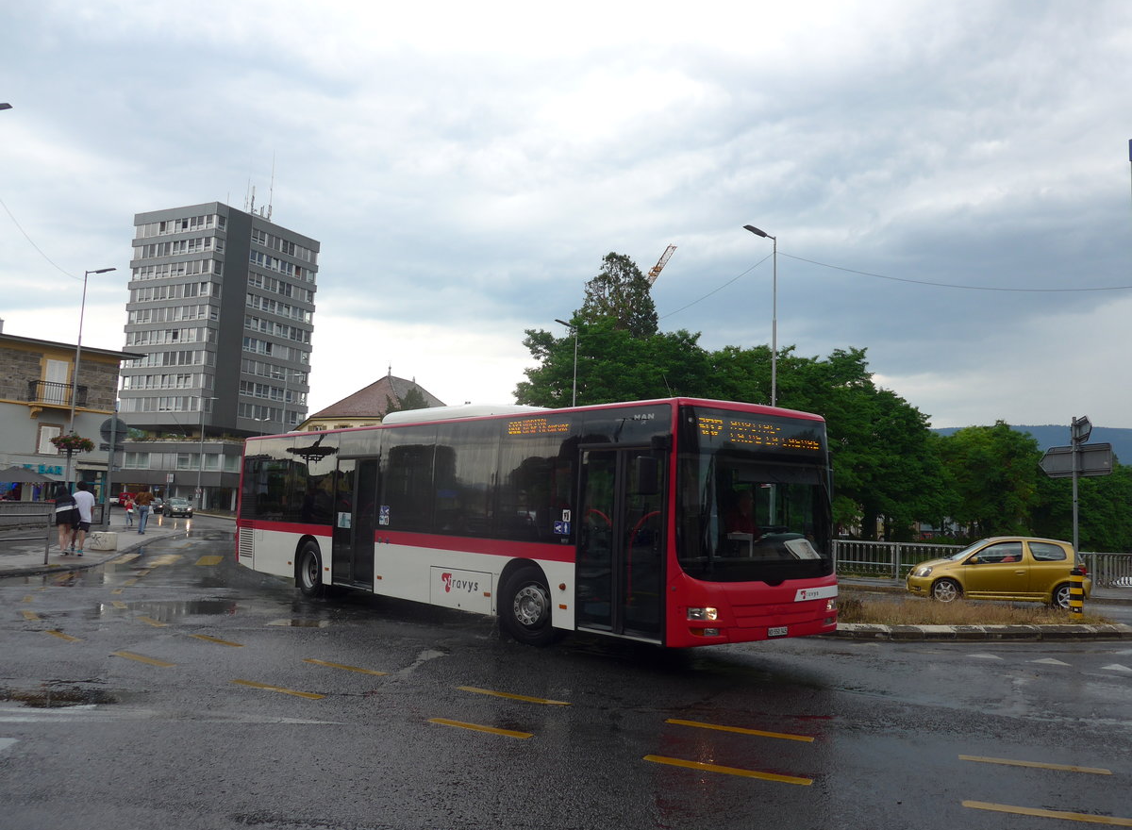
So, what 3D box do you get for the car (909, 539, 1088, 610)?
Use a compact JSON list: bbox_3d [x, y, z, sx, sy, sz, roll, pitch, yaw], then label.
[{"bbox_3d":[8.920,3.265,19.950,3.615,1.500,1.660,1,-6,8],"label":"car"}]

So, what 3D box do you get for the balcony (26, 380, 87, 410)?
[{"bbox_3d":[-24.246,-0.863,45.203,1.086,1.217,2.234,-2,-7,38],"label":"balcony"}]

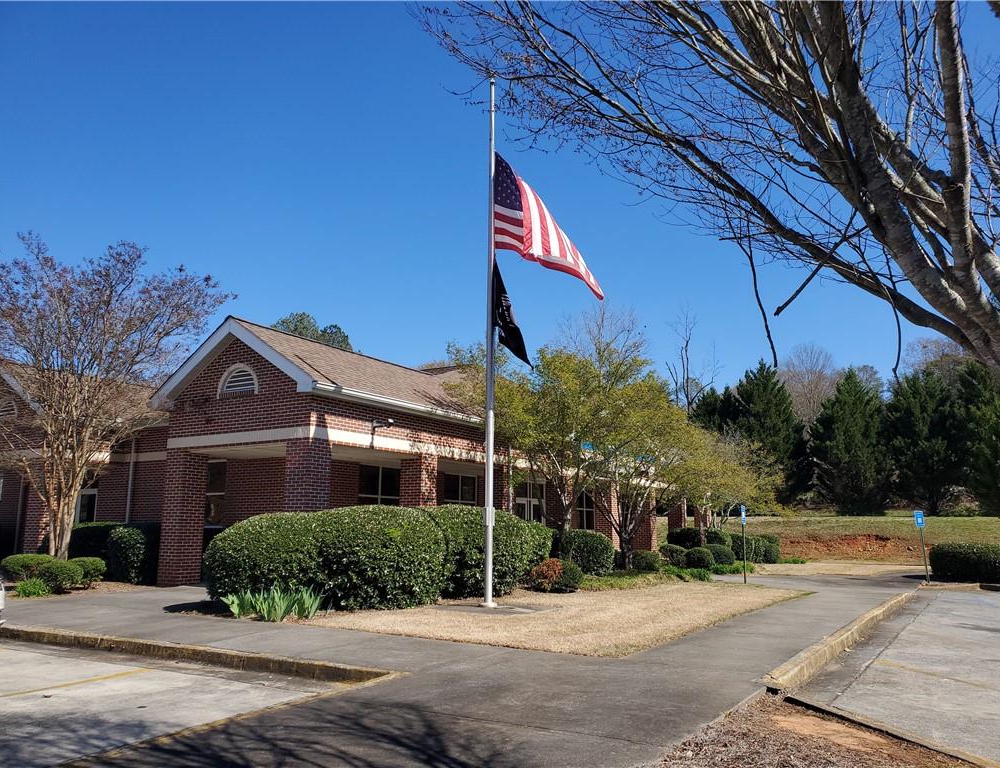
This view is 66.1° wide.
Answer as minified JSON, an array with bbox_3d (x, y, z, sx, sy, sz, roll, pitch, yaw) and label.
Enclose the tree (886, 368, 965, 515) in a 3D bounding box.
[{"bbox_3d":[20.993,2.832,38.135,3.800,7.187,3.800,-6,-12,28],"label":"tree"}]

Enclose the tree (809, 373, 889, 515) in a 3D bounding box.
[{"bbox_3d":[22.813,3.736,50.202,5.300,9.430,5.300,-5,-12,24],"label":"tree"}]

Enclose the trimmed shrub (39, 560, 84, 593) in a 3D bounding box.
[{"bbox_3d":[-8.293,3.654,14.573,0.769,0.600,0.769,6,-12,-28],"label":"trimmed shrub"}]

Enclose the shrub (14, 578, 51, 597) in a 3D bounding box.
[{"bbox_3d":[-8.393,3.658,13.813,0.581,0.331,0.551,6,-12,-30],"label":"shrub"}]

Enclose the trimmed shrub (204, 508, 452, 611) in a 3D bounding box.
[{"bbox_3d":[-3.040,3.045,13.837,3.800,1.660,2.000,-6,-13,31],"label":"trimmed shrub"}]

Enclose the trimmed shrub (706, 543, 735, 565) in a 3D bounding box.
[{"bbox_3d":[7.963,6.127,27.720,1.000,0.770,1.000,-6,-13,31],"label":"trimmed shrub"}]

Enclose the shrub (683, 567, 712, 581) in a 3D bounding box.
[{"bbox_3d":[5.135,4.900,20.033,0.760,0.360,0.700,-6,-13,31],"label":"shrub"}]

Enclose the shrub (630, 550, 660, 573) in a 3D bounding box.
[{"bbox_3d":[4.442,5.368,23.540,0.920,0.680,0.900,-6,-13,31],"label":"shrub"}]

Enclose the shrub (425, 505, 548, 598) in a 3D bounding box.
[{"bbox_3d":[-0.500,3.216,15.096,1.950,1.640,3.200,-6,-12,30],"label":"shrub"}]

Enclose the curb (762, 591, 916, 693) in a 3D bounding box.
[{"bbox_3d":[5.497,3.535,11.384,0.200,0.160,11.439,-7,-13,32],"label":"curb"}]

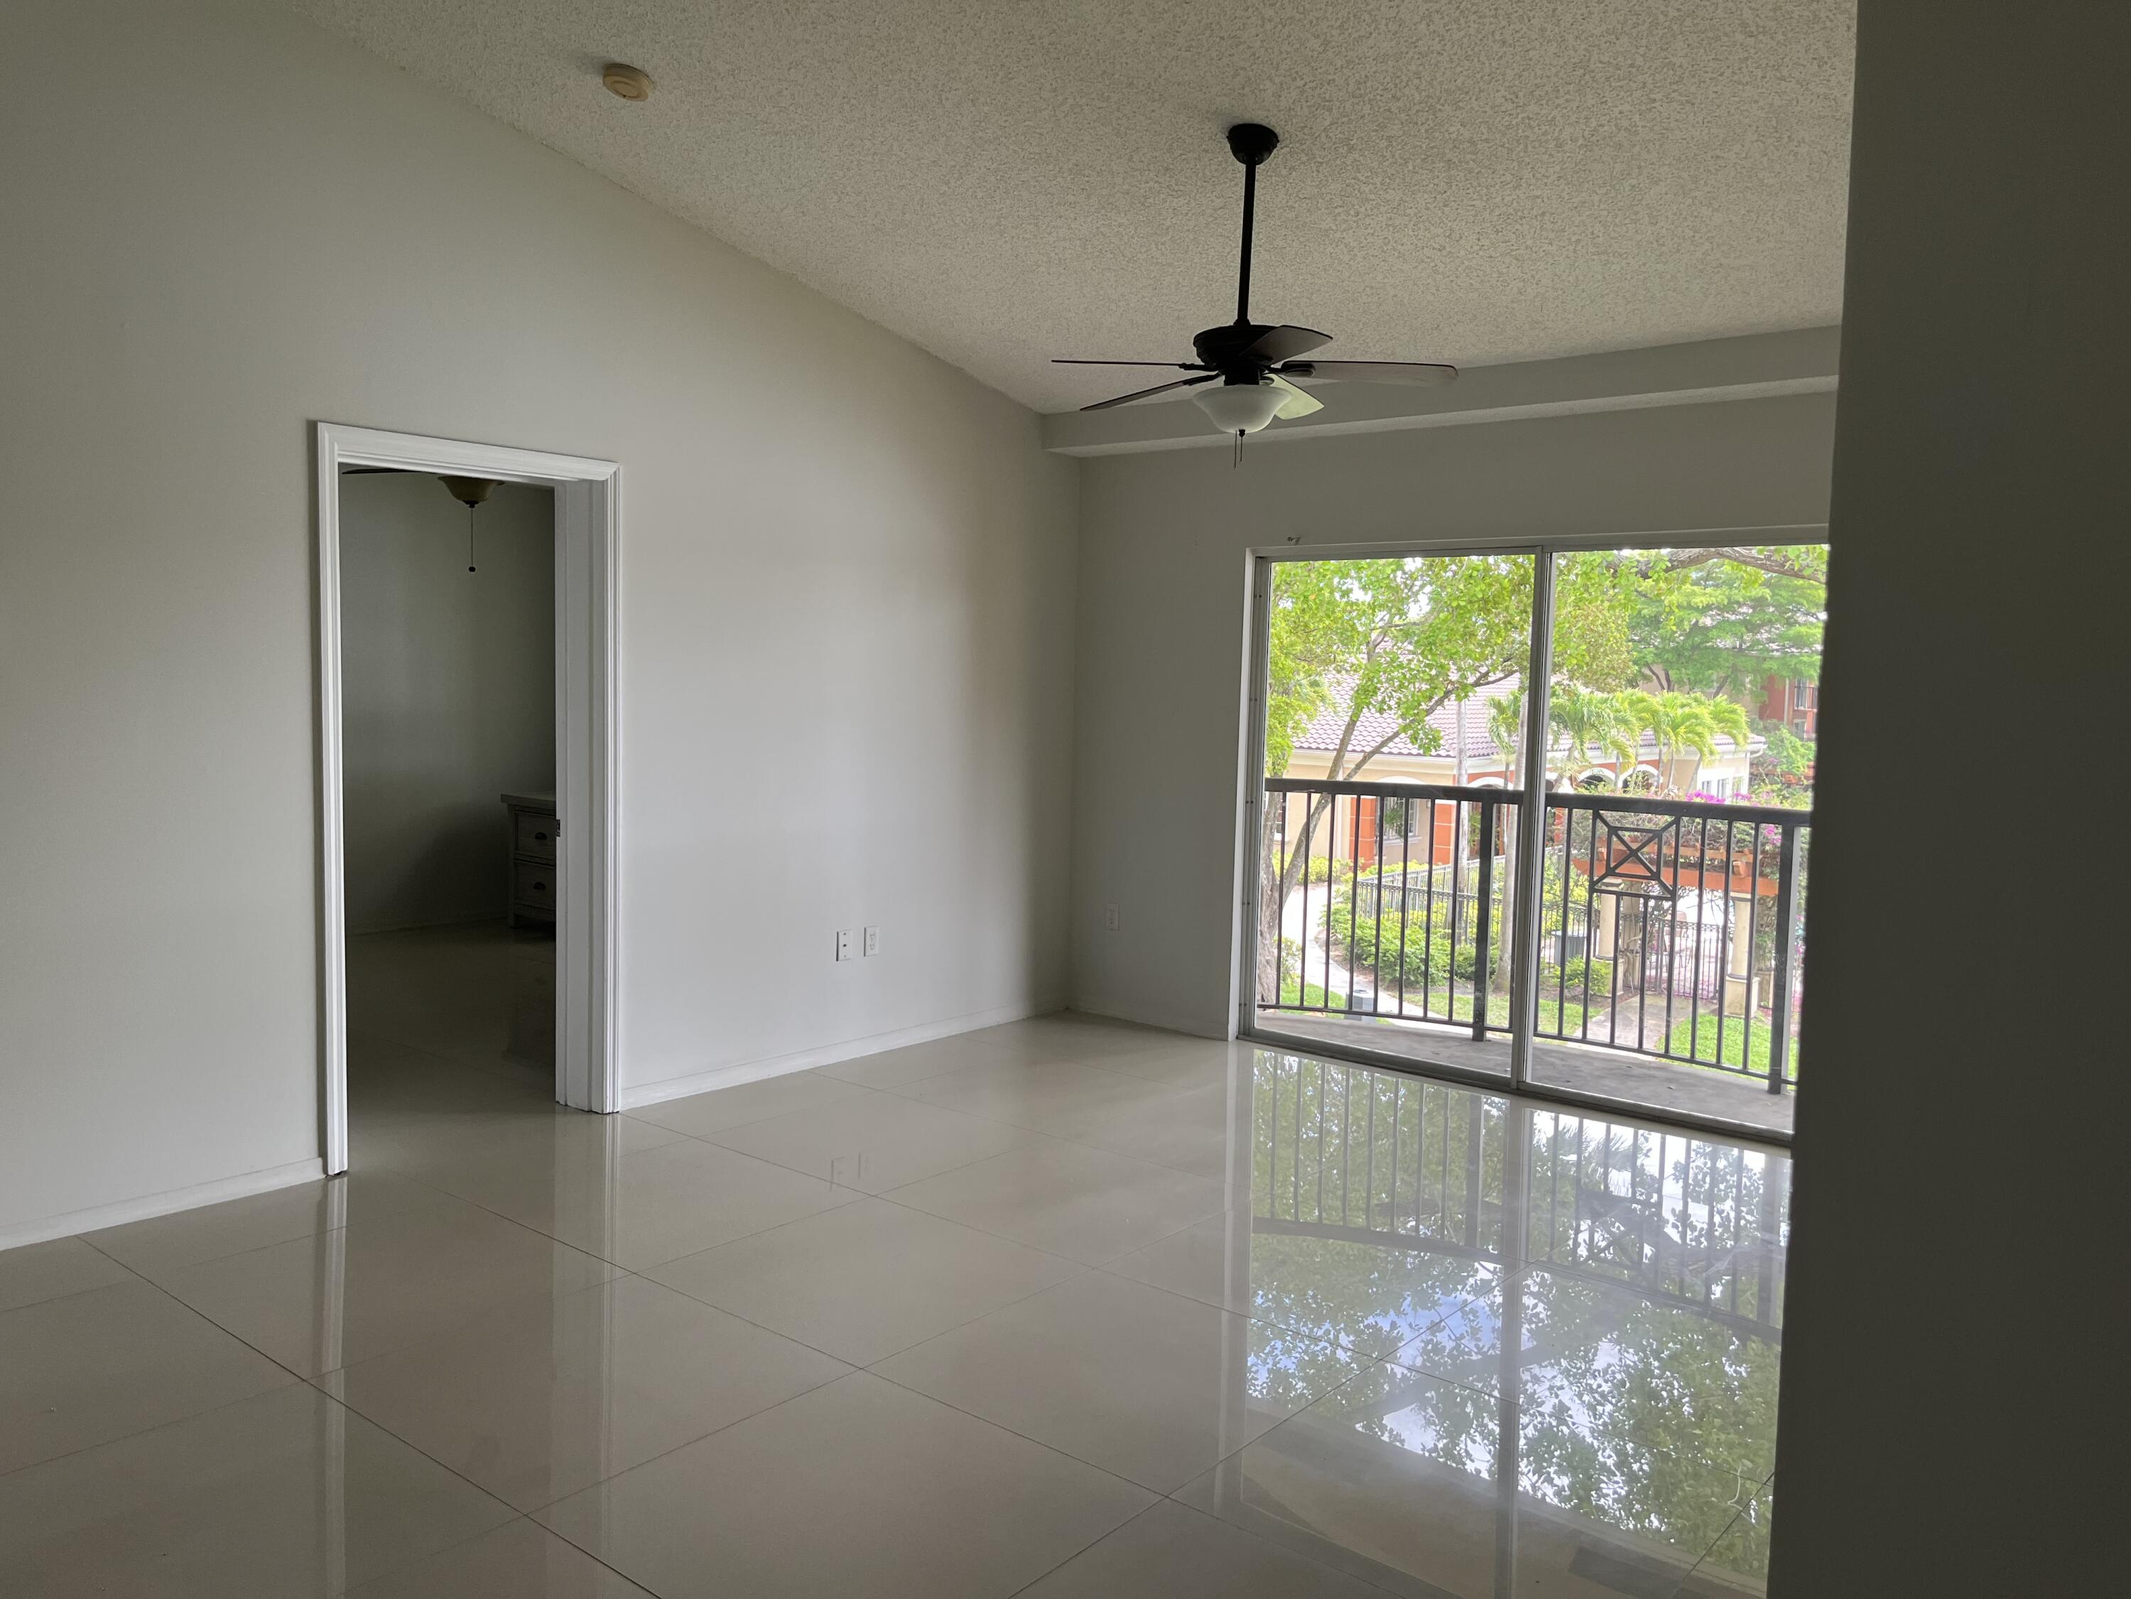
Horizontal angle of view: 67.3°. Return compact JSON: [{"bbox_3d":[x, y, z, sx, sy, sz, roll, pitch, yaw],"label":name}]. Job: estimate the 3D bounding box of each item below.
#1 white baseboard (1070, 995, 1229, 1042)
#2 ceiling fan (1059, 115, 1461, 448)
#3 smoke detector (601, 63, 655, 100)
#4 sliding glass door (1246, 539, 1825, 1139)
[{"bbox_3d":[0.343,0.926,6.821,0.870,0.066,0.014,5,6,39],"label":"white baseboard"},{"bbox_3d":[0.473,-1.337,4.212,1.120,0.840,1.120,5,6,39],"label":"ceiling fan"},{"bbox_3d":[-1.198,-1.956,4.378,0.134,0.038,0.134,8,-4,1],"label":"smoke detector"},{"bbox_3d":[1.683,0.061,5.784,2.400,2.010,0.130,5,6,39],"label":"sliding glass door"}]

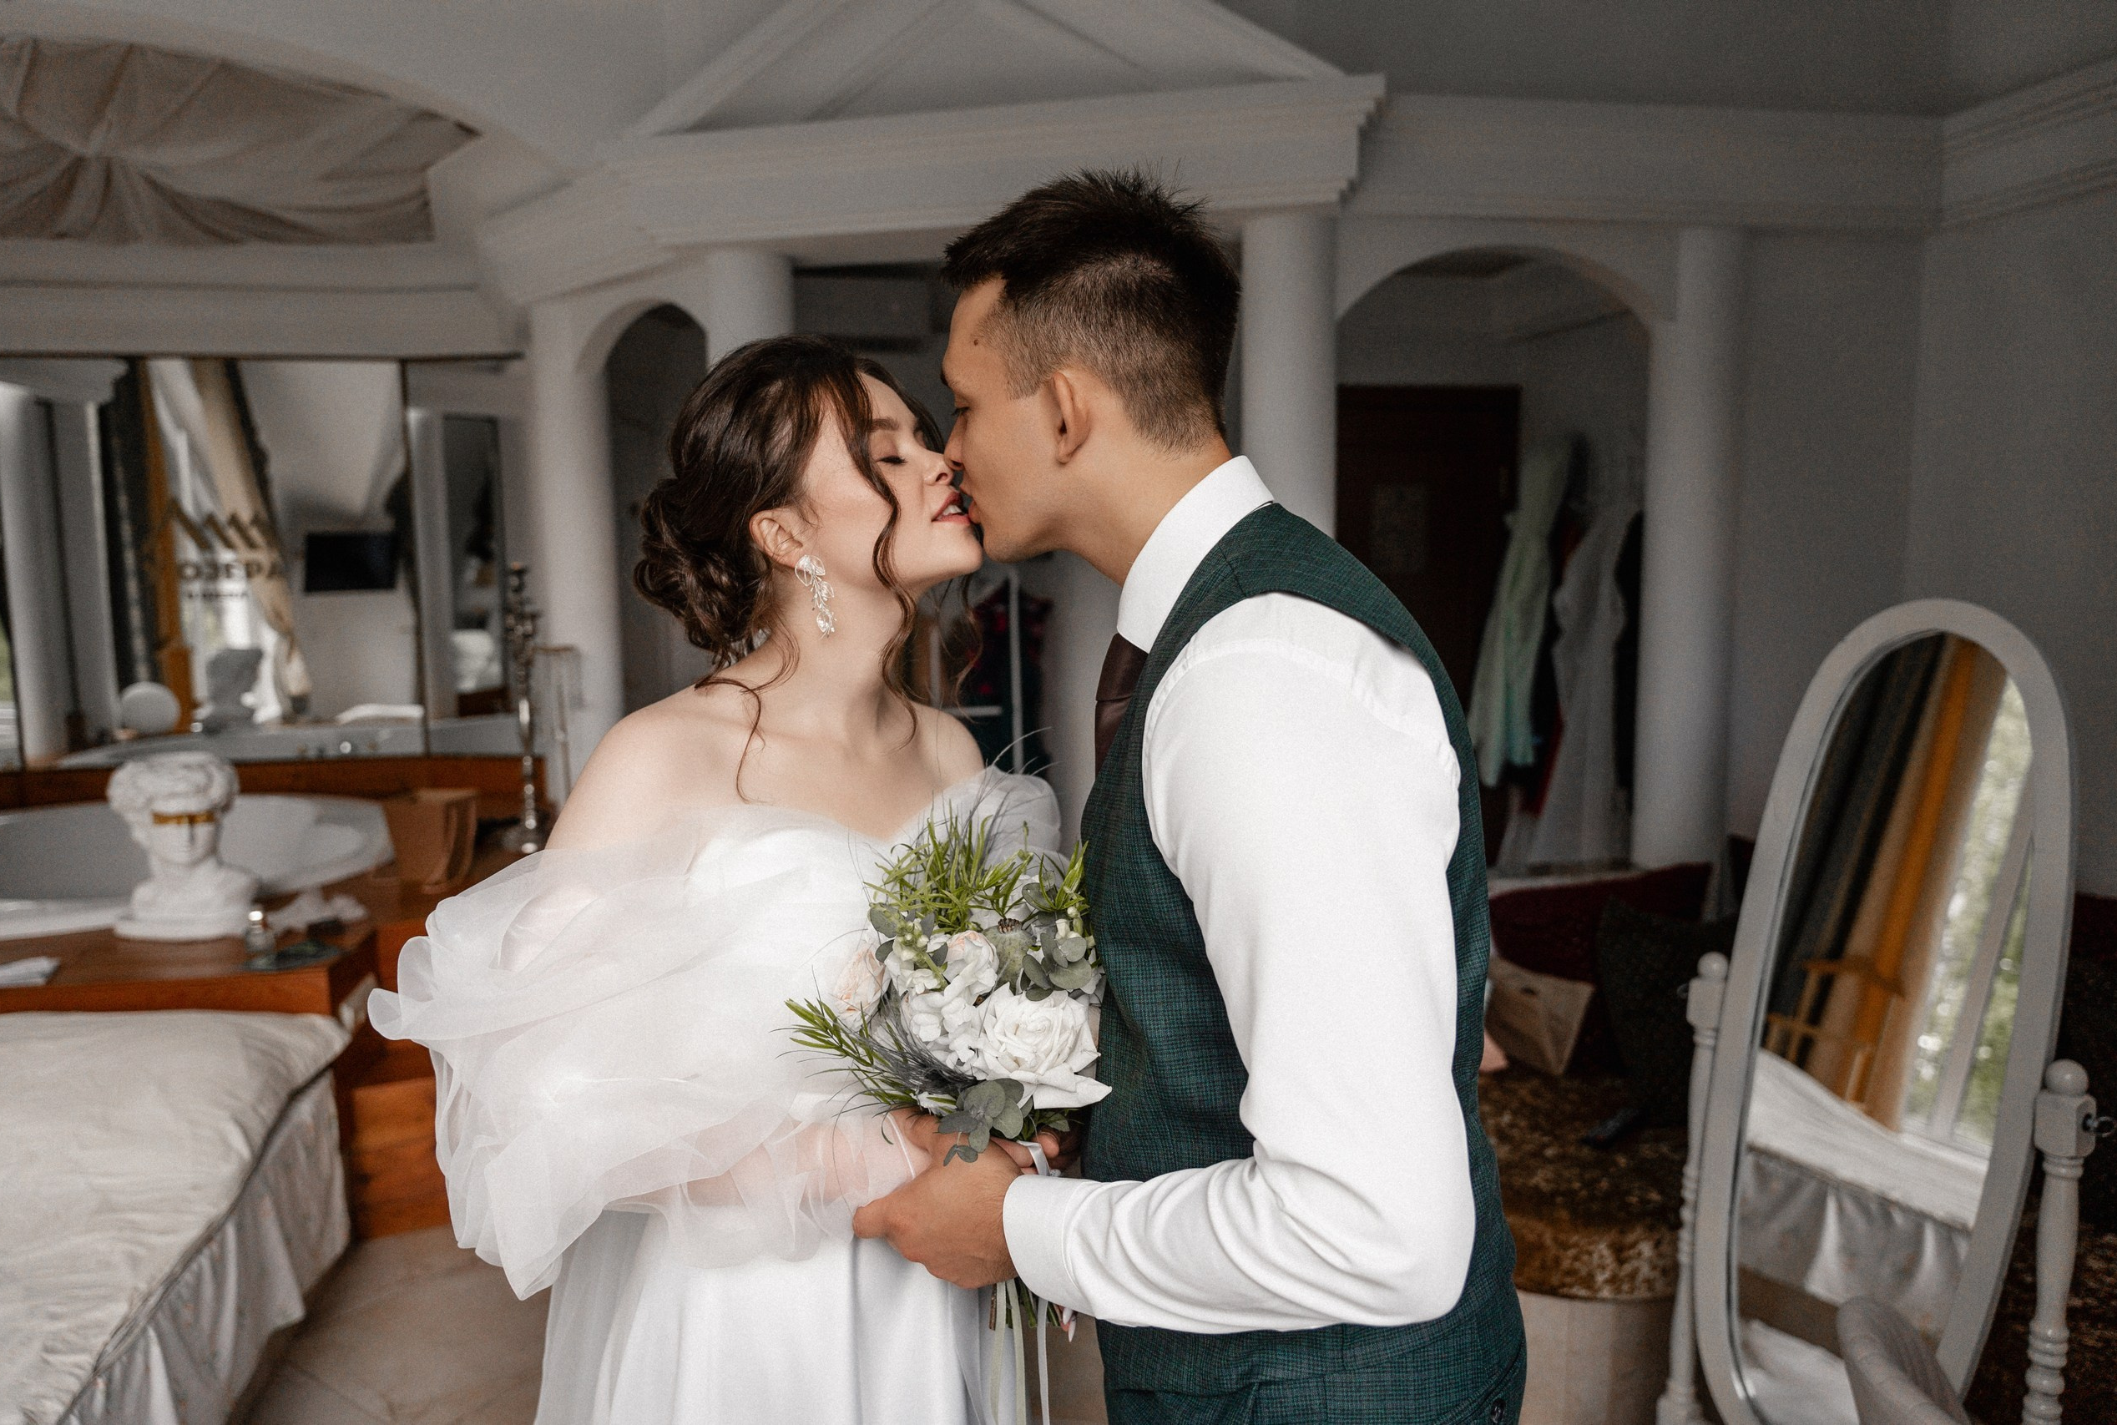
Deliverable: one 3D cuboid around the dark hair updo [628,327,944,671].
[{"bbox_3d":[-0.199,-0.157,1.110,0.230,0.250,0.190,-11,4,18],"label":"dark hair updo"}]

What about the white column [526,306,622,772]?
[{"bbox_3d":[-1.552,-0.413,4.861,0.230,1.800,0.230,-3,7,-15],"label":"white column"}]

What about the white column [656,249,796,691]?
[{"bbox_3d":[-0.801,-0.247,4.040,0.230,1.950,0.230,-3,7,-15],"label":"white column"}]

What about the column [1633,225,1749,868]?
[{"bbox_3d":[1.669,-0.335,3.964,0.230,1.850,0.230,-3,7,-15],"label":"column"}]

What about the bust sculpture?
[{"bbox_3d":[-2.068,0.293,3.473,0.290,0.435,0.260,-6,9,-37],"label":"bust sculpture"}]

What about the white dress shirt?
[{"bbox_3d":[0.143,0.145,1.010,0.350,0.640,0.500,0,7,3],"label":"white dress shirt"}]

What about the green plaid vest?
[{"bbox_3d":[0.169,0.157,1.030,0.300,0.600,0.410,0,7,3],"label":"green plaid vest"}]

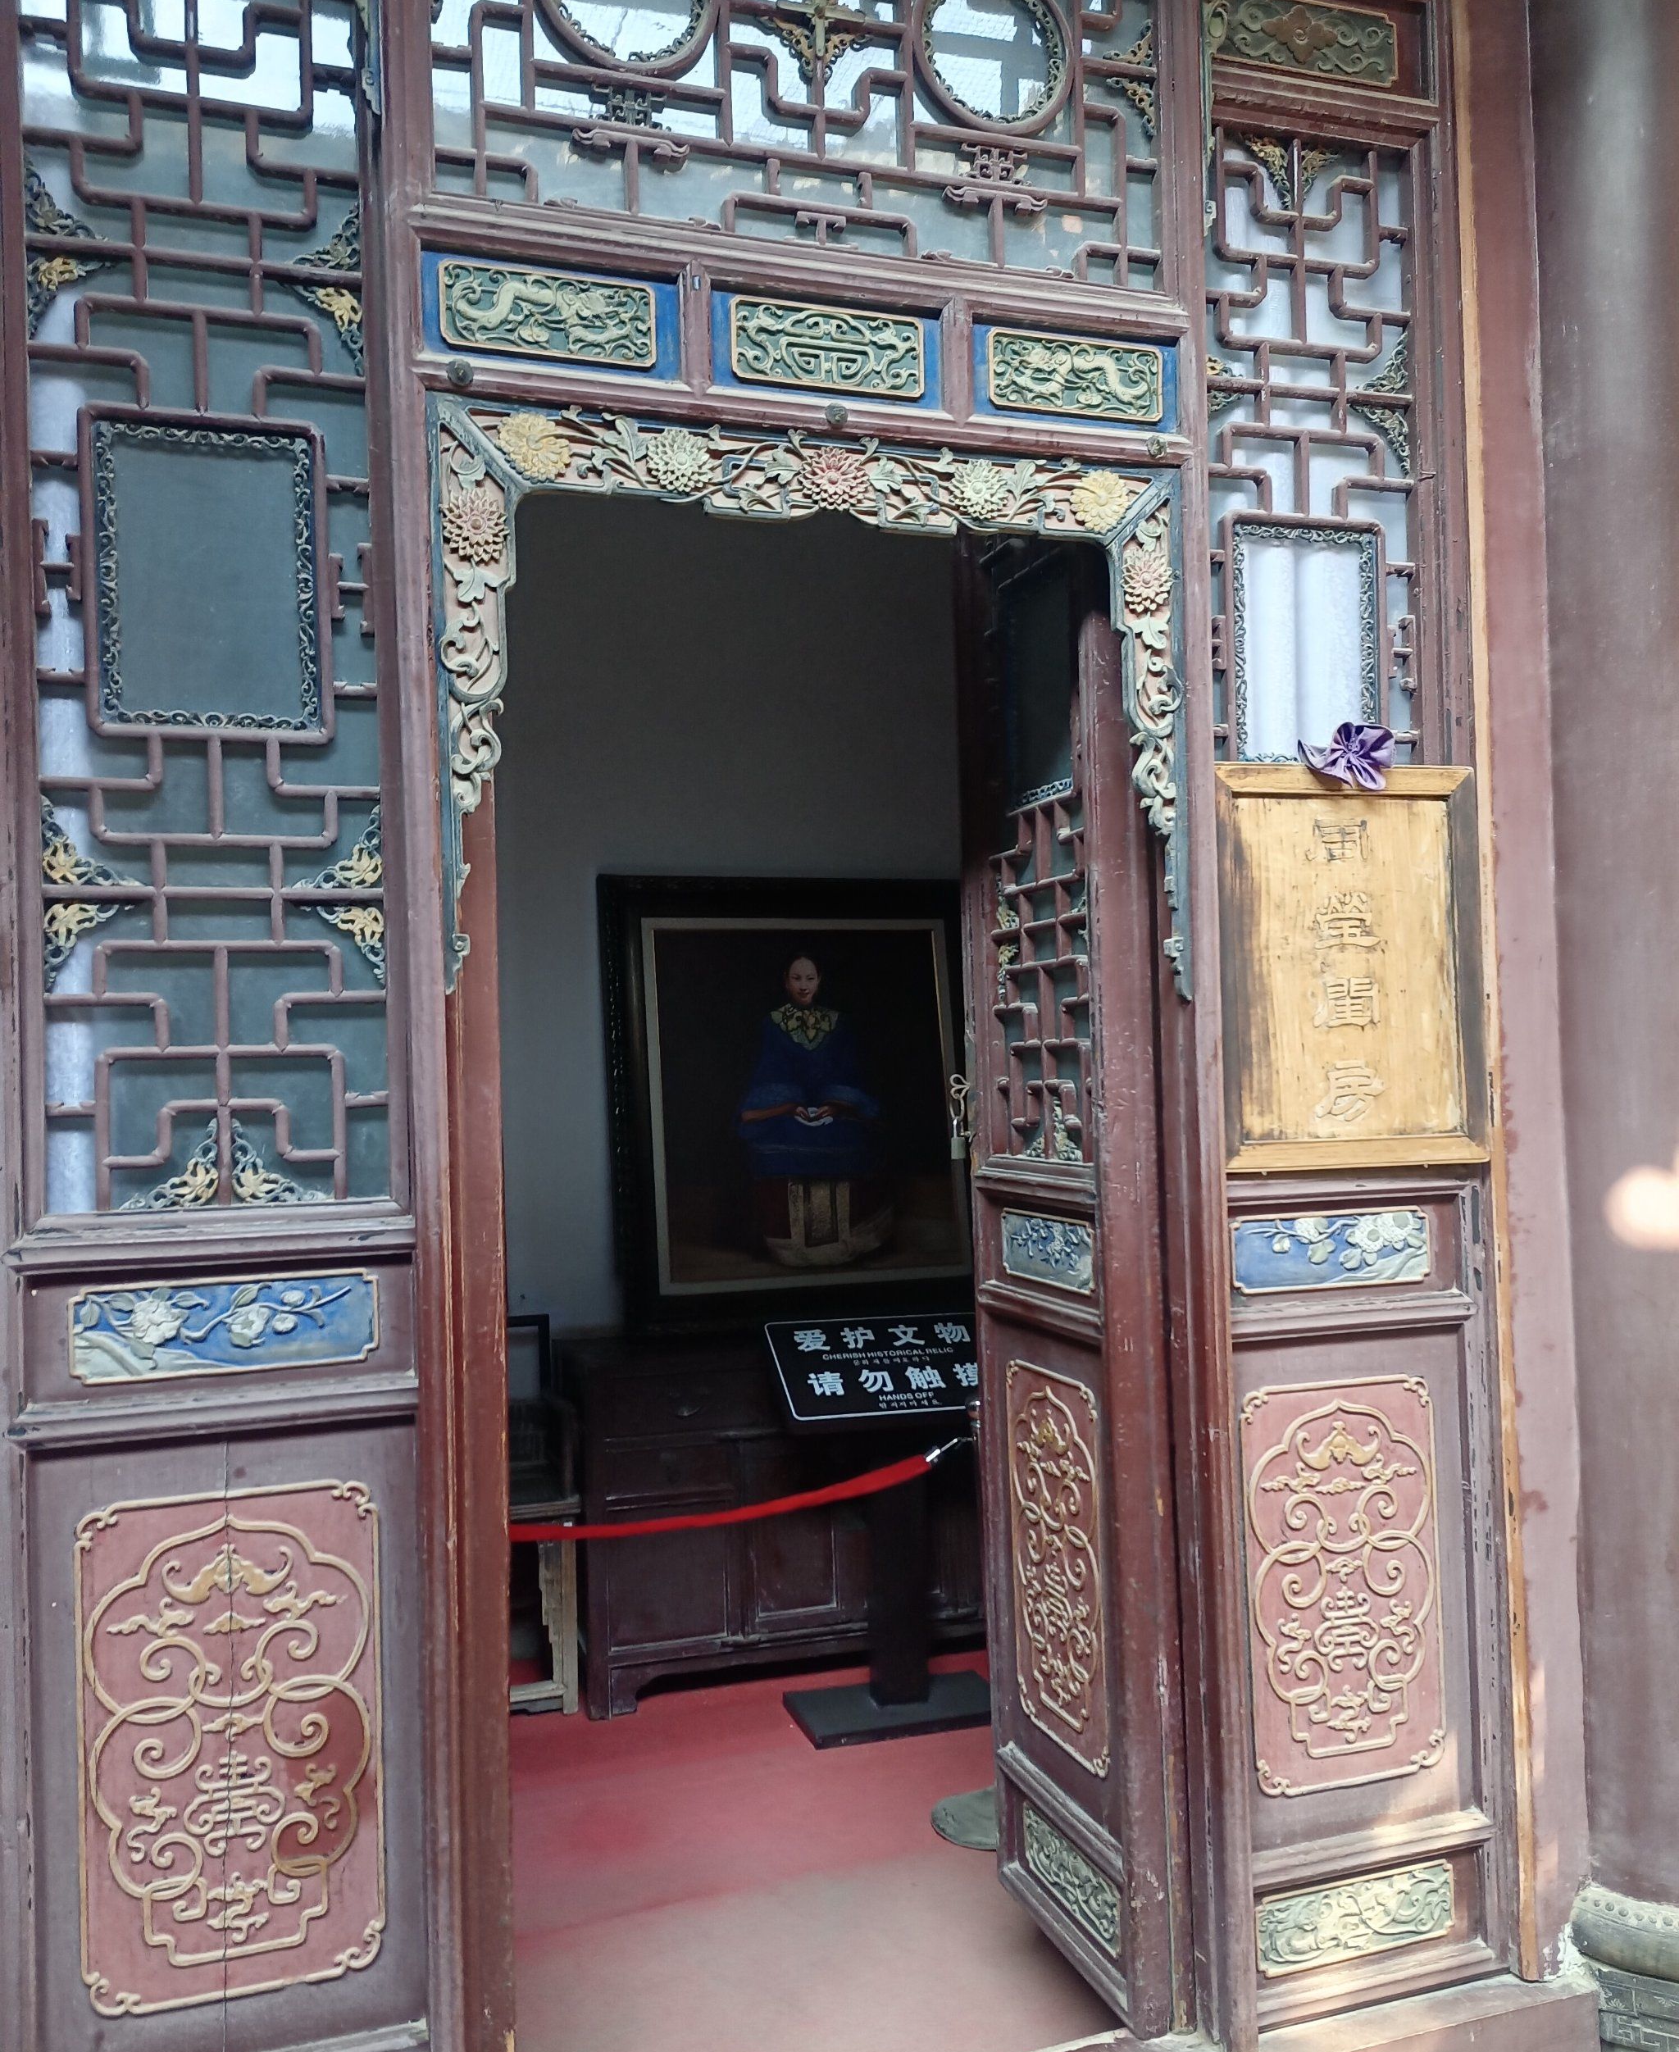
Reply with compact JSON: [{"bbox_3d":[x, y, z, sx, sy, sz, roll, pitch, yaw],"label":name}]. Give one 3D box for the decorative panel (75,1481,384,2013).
[{"bbox_3d":[-0.683,0.804,1.896,0.316,0.554,0.031,-1,-2,-18],"label":"decorative panel"}]

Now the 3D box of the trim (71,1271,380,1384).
[{"bbox_3d":[-0.695,0.340,1.912,0.333,0.108,0.031,-1,-2,-18],"label":"trim"}]

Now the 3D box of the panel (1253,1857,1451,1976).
[{"bbox_3d":[0.718,1.240,2.341,0.317,0.106,0.031,-1,-2,-18],"label":"panel"}]

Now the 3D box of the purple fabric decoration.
[{"bbox_3d":[0.707,-0.372,2.336,0.142,0.090,0.061,-1,-2,-18],"label":"purple fabric decoration"}]

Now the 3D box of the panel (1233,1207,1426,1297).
[{"bbox_3d":[0.741,0.337,2.541,0.349,0.109,0.030,-1,-1,-19],"label":"panel"}]

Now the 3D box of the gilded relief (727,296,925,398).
[{"bbox_3d":[-0.017,-0.913,2.279,0.276,0.109,0.030,-1,-1,-19],"label":"gilded relief"}]

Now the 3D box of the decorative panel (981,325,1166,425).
[{"bbox_3d":[0.336,-0.923,2.402,0.270,0.106,0.030,-1,-1,-19],"label":"decorative panel"}]

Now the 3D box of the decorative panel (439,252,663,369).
[{"bbox_3d":[-0.372,-0.906,2.154,0.275,0.104,0.030,-1,-1,-19],"label":"decorative panel"}]

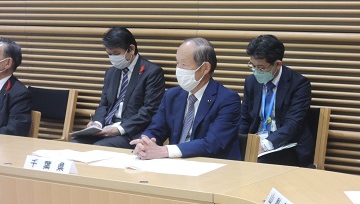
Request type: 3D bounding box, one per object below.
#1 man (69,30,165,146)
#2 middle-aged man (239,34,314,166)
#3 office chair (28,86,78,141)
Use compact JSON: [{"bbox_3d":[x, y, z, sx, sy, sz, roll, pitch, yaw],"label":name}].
[{"bbox_3d":[-0.425,0.170,6.252,0.510,1.230,0.790,4,7,36],"label":"man"},{"bbox_3d":[0.393,0.251,5.528,0.510,1.210,0.780,4,7,36],"label":"middle-aged man"},{"bbox_3d":[-1.058,0.327,6.887,0.530,0.791,0.570,4,7,36],"label":"office chair"}]

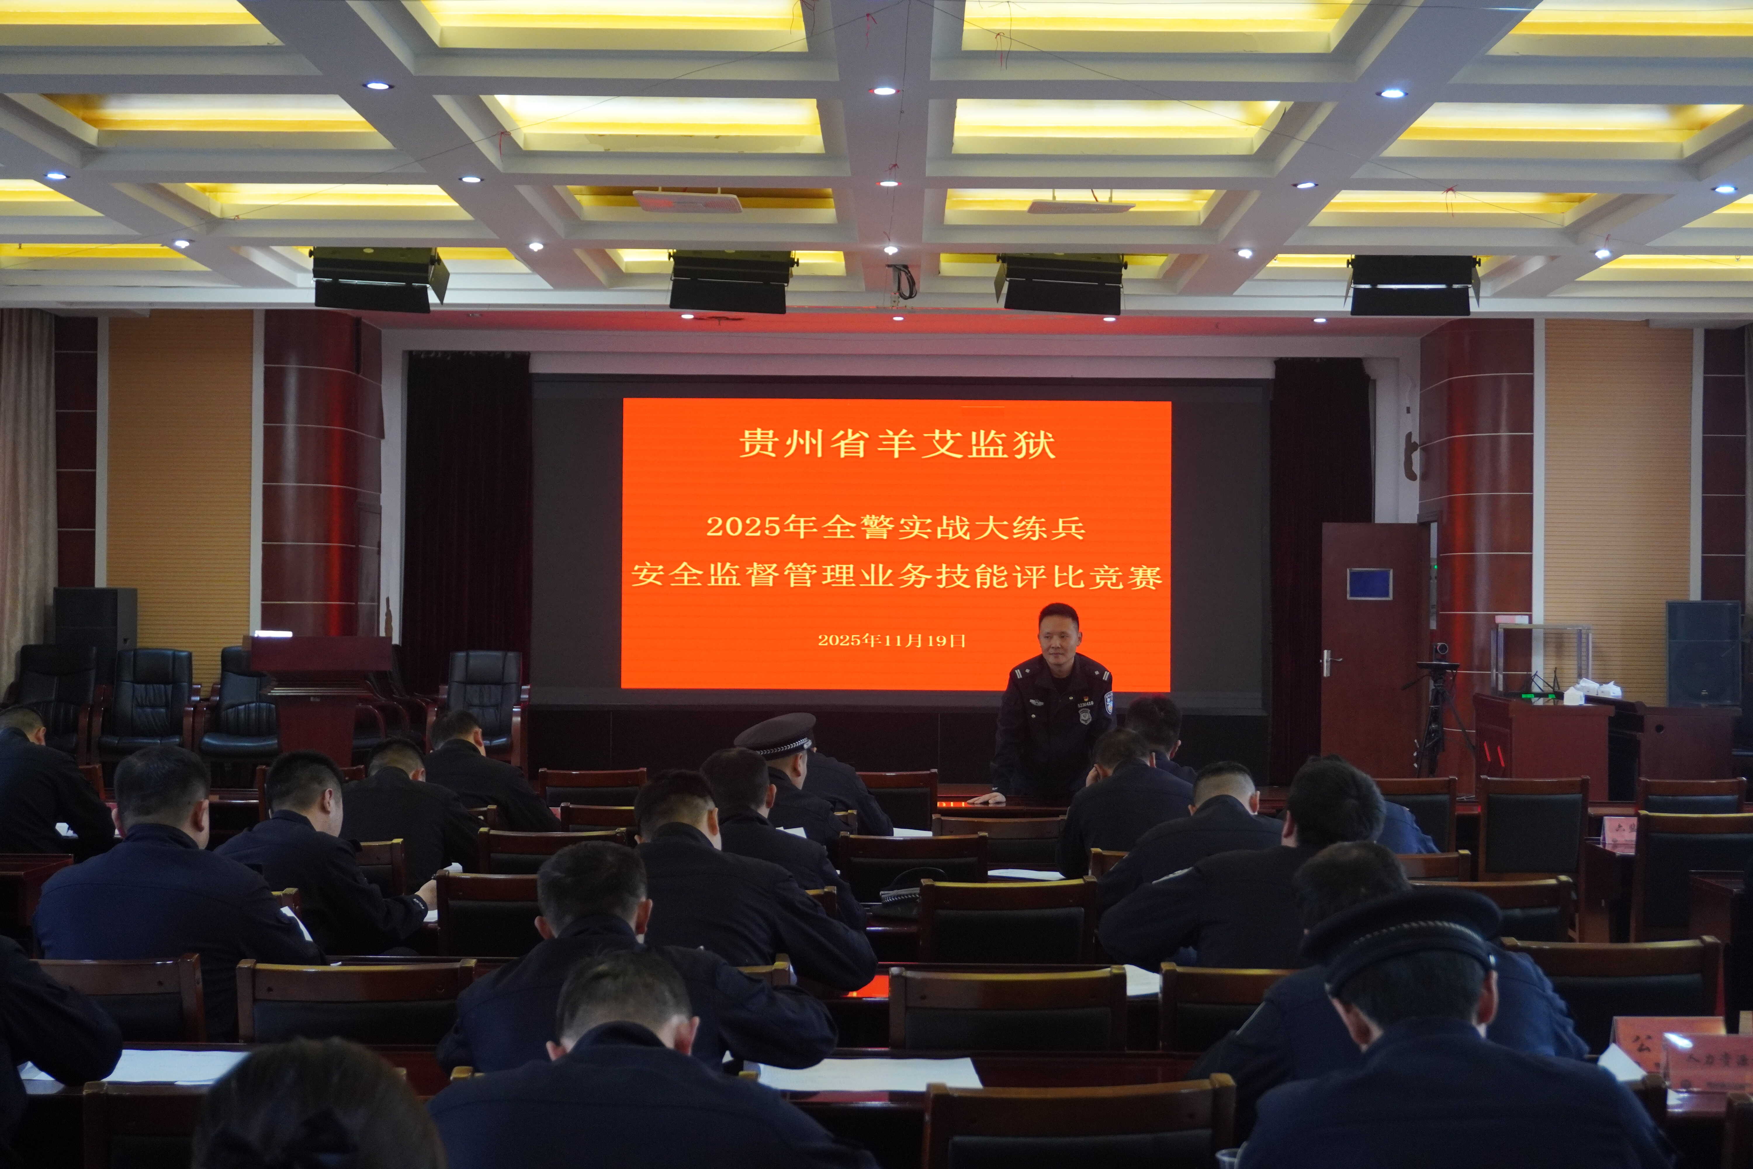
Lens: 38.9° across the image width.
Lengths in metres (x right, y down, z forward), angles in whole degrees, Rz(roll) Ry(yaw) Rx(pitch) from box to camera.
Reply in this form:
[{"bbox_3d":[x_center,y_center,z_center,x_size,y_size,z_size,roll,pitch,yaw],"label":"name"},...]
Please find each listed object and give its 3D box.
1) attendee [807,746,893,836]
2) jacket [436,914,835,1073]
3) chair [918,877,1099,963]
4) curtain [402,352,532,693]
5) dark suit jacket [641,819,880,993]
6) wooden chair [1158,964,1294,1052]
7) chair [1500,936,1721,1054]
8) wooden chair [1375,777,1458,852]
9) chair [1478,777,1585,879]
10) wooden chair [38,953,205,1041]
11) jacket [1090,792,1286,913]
[{"bbox_3d":[-0.188,1.120,8.850,0.530,1.210,0.800,1,-1,1],"label":"attendee"},{"bbox_3d":[-0.370,0.816,3.840,0.600,0.610,0.520,1,-1,3],"label":"jacket"},{"bbox_3d":[0.290,1.178,6.302,0.450,0.920,0.530,0,-1,-6],"label":"chair"},{"bbox_3d":[-2.836,-0.166,17.200,0.892,2.875,0.150,1,-1,1],"label":"curtain"},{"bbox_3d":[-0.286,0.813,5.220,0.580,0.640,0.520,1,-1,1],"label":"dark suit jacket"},{"bbox_3d":[0.730,1.161,4.828,0.450,0.920,0.530,0,-1,-1],"label":"wooden chair"},{"bbox_3d":[1.517,1.226,5.391,0.450,0.950,0.550,1,-1,1],"label":"chair"},{"bbox_3d":[2.151,1.251,10.376,0.450,0.920,0.530,0,-1,1],"label":"wooden chair"},{"bbox_3d":[2.629,1.242,10.140,0.450,0.915,0.520,1,-1,1],"label":"chair"},{"bbox_3d":[-1.532,1.194,5.031,0.450,0.950,0.550,1,-1,1],"label":"wooden chair"},{"bbox_3d":[0.840,0.849,6.200,0.600,0.647,0.500,1,-1,-2],"label":"jacket"}]

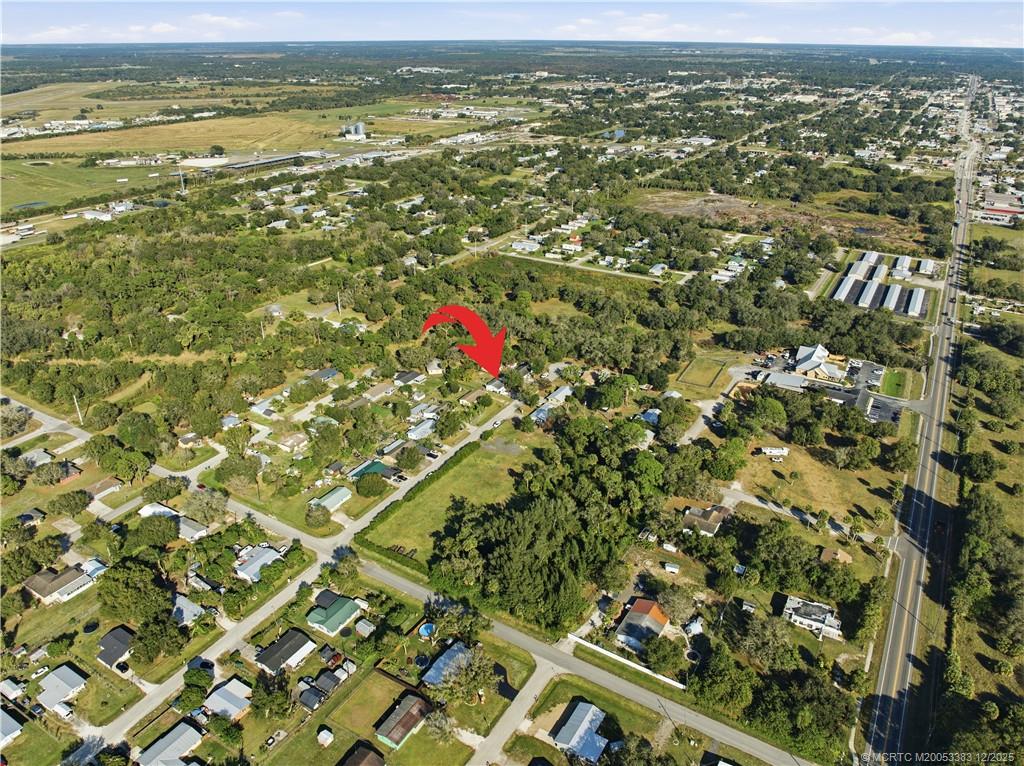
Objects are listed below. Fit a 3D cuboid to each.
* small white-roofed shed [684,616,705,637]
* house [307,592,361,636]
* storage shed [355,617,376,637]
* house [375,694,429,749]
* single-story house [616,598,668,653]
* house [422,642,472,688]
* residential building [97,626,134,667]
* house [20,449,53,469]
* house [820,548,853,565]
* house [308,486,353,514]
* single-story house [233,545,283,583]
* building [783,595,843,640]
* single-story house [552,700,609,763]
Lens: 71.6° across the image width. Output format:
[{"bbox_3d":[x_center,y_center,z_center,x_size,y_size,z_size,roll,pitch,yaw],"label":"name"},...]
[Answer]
[{"bbox_3d":[63.326,84.389,245.315,4.100,2.700,5.500,15,30,28],"label":"small white-roofed shed"},{"bbox_3d":[-63.530,81.710,251.820,13.620,4.270,14.640,15,30,28],"label":"house"},{"bbox_3d":[-49.841,83.205,241.373,5.100,2.800,4.100,17,31,31],"label":"storage shed"},{"bbox_3d":[-32.320,101.300,211.900,8.640,4.170,15.650,15,30,28],"label":"house"},{"bbox_3d":[45.890,85.630,249.190,13.800,4.600,22.500,15,30,28],"label":"single-story house"},{"bbox_3d":[-20.380,93.070,233.850,8.100,4.200,18.900,15,30,28],"label":"house"},{"bbox_3d":[-134.110,89.500,240.300,11.000,4.300,11.600,12,28,23],"label":"residential building"},{"bbox_3d":[-230.610,36.810,343.120,13.520,4.070,10.060,15,30,28],"label":"house"},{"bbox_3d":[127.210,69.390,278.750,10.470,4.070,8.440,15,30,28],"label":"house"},{"bbox_3d":[-79.880,51.390,314.240,11.890,4.070,15.350,15,30,28],"label":"house"},{"bbox_3d":[-98.880,71.190,278.150,15.000,4.400,15.000,15,30,28],"label":"single-story house"},{"bbox_3d":[107.610,83.500,253.890,18.900,4.700,8.300,15,30,28],"label":"building"},{"bbox_3d":[22.270,102.850,209.120,12.500,4.170,15.960,15,30,28],"label":"single-story house"}]

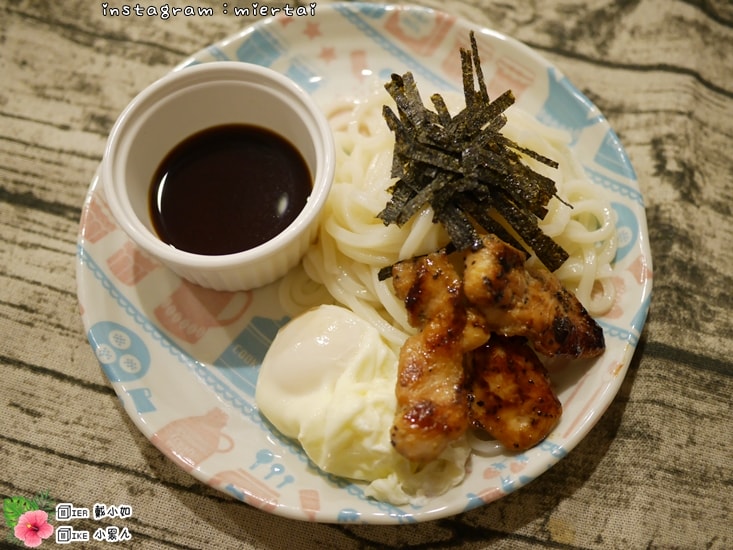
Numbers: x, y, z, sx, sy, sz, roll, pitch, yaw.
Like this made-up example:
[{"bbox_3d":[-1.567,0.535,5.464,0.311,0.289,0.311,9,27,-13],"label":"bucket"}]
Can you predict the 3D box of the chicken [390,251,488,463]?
[{"bbox_3d":[0.026,0.030,0.310,0.033,0.027,0.074,1,69,0],"label":"chicken"}]

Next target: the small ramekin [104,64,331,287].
[{"bbox_3d":[-0.055,-0.035,0.336,0.087,0.044,0.087,0,69,0],"label":"small ramekin"}]

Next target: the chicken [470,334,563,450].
[{"bbox_3d":[0.054,0.042,0.312,0.035,0.020,0.044,-6,69,-2],"label":"chicken"}]

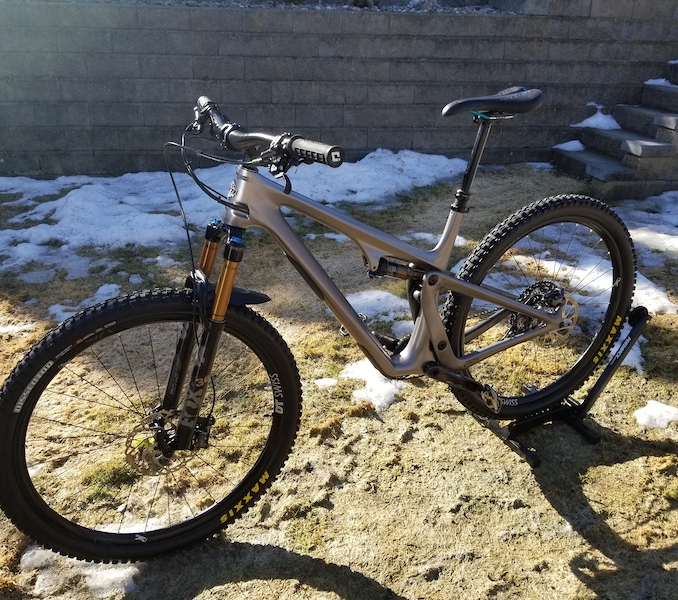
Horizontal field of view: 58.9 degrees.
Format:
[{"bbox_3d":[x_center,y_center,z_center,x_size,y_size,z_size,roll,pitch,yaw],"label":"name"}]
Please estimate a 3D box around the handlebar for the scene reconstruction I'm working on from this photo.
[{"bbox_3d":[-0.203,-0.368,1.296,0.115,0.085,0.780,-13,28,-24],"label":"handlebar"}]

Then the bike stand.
[{"bbox_3d":[0.793,0.241,2.036,0.597,0.375,0.335,-13,26,-21],"label":"bike stand"}]

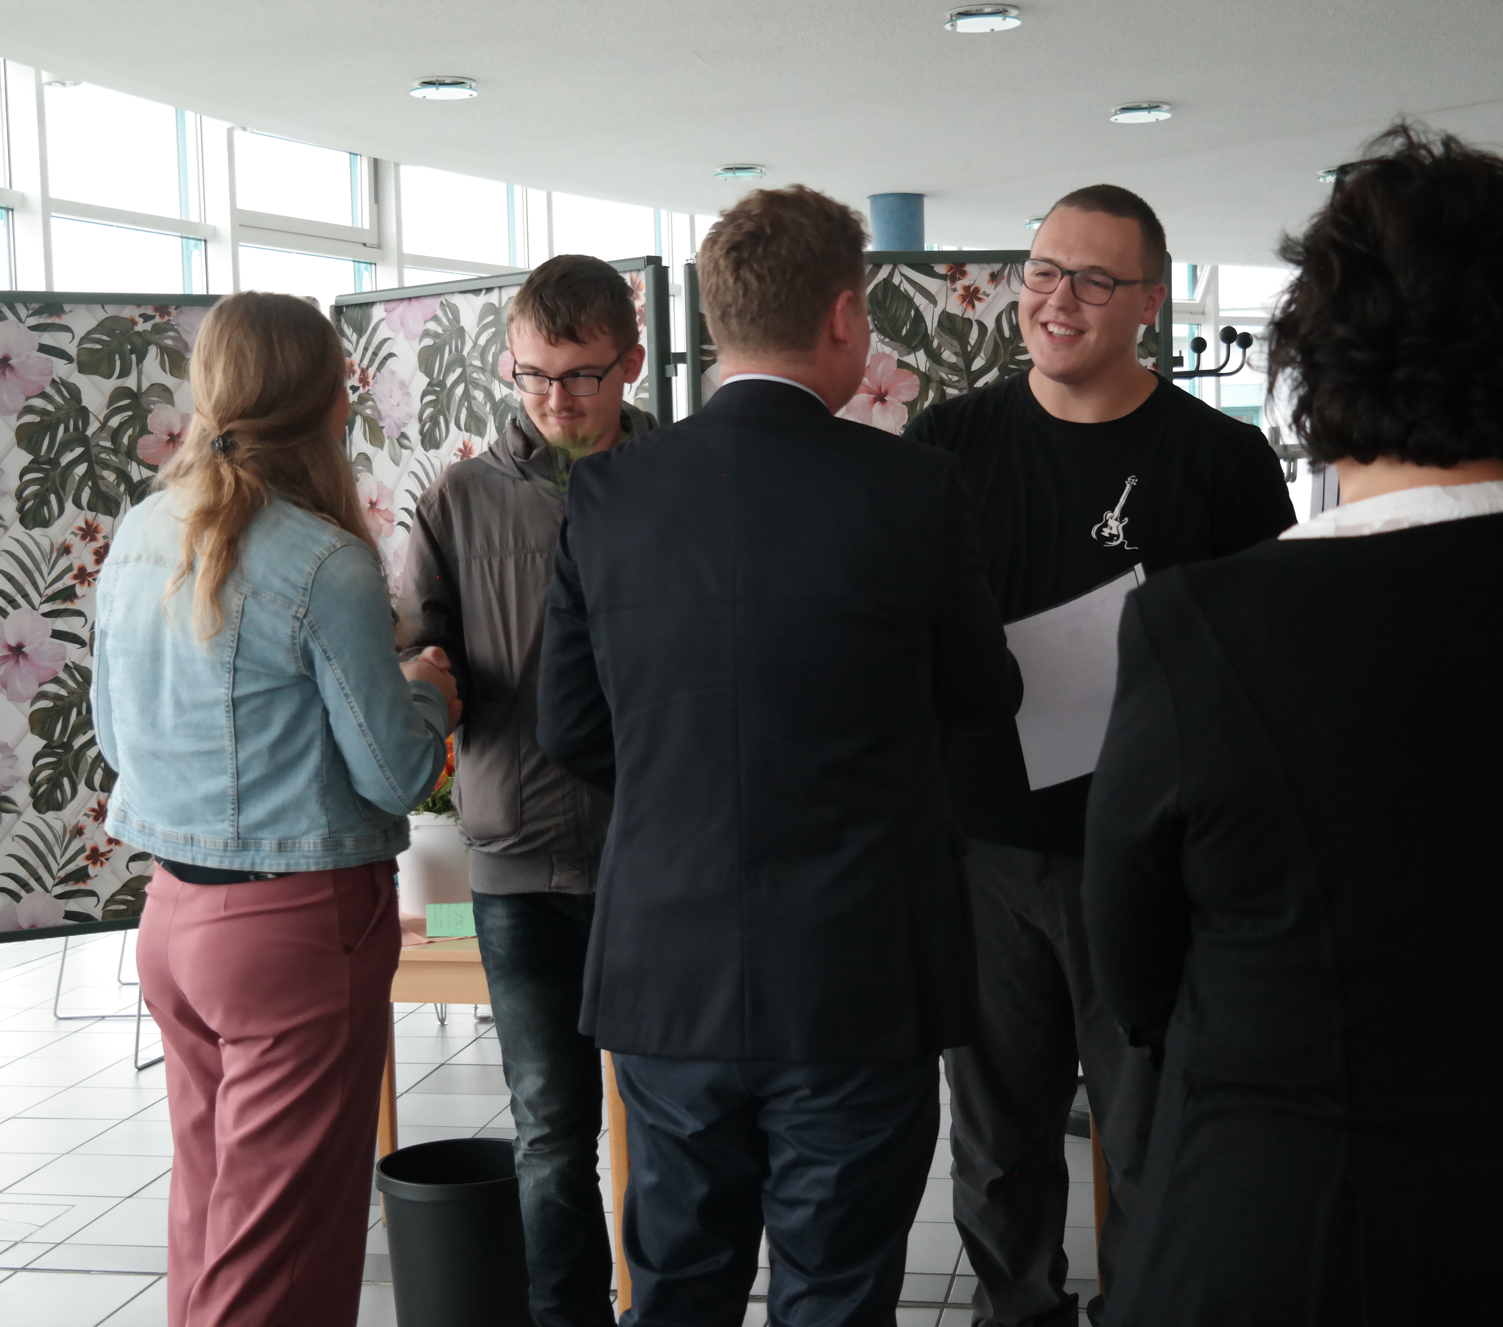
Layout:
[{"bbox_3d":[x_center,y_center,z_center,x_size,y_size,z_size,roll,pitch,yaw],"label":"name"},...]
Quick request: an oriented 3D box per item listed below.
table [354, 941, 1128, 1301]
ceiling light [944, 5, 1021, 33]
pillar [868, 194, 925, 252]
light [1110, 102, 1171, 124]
[{"bbox_3d":[-0.099,0.797,4.063,1.560,0.730,0.820,-1,4,11],"label":"table"},{"bbox_3d":[0.749,-2.081,7.321,0.247,0.045,0.247,-1,4,11],"label":"ceiling light"},{"bbox_3d":[0.788,-0.854,11.621,0.275,3.030,0.275,-1,4,11],"label":"pillar"},{"bbox_3d":[1.574,-2.220,9.142,0.247,0.045,0.247,-1,4,11],"label":"light"}]

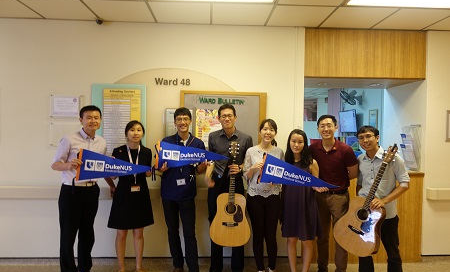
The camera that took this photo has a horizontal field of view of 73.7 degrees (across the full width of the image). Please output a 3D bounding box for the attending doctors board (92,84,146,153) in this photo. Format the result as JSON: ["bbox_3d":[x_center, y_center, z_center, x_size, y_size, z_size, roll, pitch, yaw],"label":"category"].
[{"bbox_3d":[-1.149,-0.116,3.281,0.587,0.874,0.030,1,1,-3],"label":"attending doctors board"}]

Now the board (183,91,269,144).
[{"bbox_3d":[-0.012,-0.127,3.326,0.945,0.713,0.045,1,1,-3],"label":"board"}]

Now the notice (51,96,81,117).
[{"bbox_3d":[-1.715,-0.317,3.259,0.303,0.220,0.015,1,1,-3],"label":"notice"}]

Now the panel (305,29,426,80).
[{"bbox_3d":[1.604,-0.931,3.437,1.411,0.552,0.050,1,1,-3],"label":"panel"}]

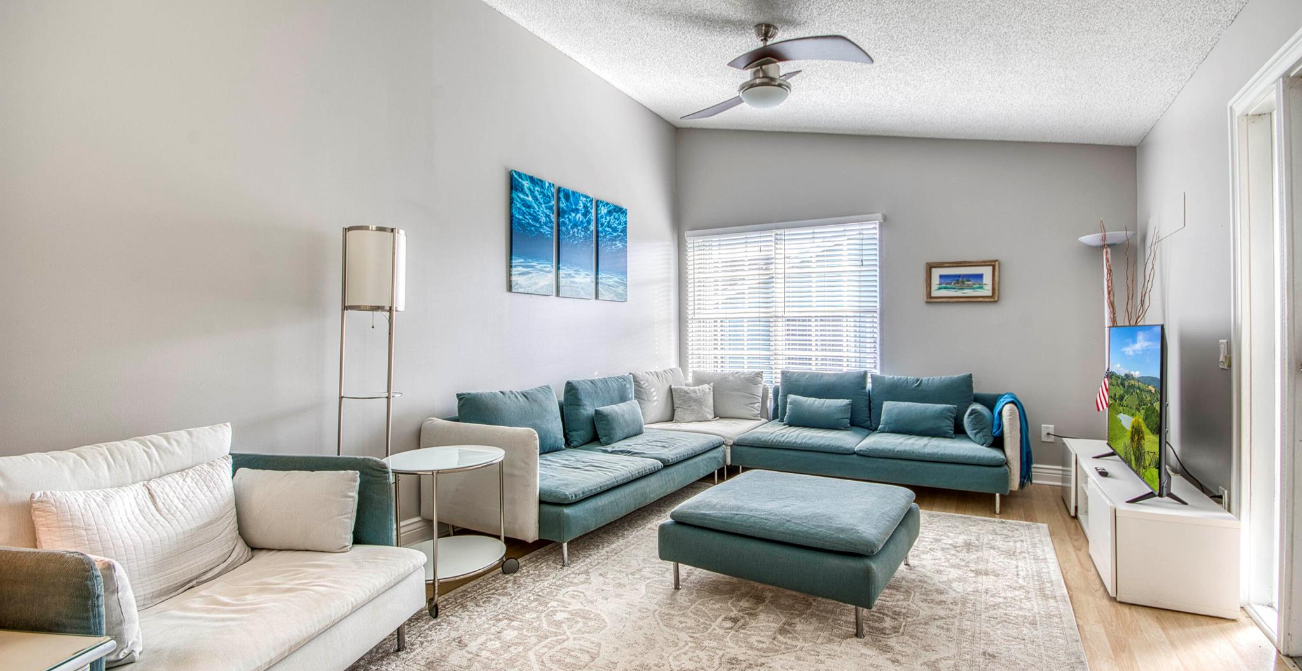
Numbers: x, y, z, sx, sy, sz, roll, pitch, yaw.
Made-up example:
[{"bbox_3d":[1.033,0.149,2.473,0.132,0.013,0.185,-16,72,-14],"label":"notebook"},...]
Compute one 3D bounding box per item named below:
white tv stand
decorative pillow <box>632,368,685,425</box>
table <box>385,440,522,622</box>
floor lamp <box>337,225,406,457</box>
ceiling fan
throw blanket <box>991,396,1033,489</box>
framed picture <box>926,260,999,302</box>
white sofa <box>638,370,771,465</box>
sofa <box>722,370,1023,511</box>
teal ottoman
[{"bbox_3d":[2.615,0.925,2.948,0.410,0.380,1.800,0,0,32],"label":"white tv stand"},{"bbox_3d":[0.102,0.524,4.833,0.200,0.450,0.710,-14,-8,31],"label":"decorative pillow"},{"bbox_3d":[-0.927,0.846,2.468,0.550,0.580,0.550,0,0,0],"label":"table"},{"bbox_3d":[-1.328,0.308,2.606,0.280,1.660,0.280,0,0,32],"label":"floor lamp"},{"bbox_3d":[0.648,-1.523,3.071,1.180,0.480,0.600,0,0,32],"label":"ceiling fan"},{"bbox_3d":[2.449,0.683,3.671,0.250,0.600,0.420,0,0,32],"label":"throw blanket"},{"bbox_3d":[2.476,-0.429,4.330,0.500,0.330,0.030,0,0,32],"label":"framed picture"},{"bbox_3d":[0.425,0.717,4.819,1.000,0.830,1.000,0,0,32],"label":"white sofa"},{"bbox_3d":[1.656,0.708,4.120,1.890,0.830,1.000,0,0,29],"label":"sofa"},{"bbox_3d":[0.682,0.931,2.541,0.940,0.390,0.940,0,0,30],"label":"teal ottoman"}]

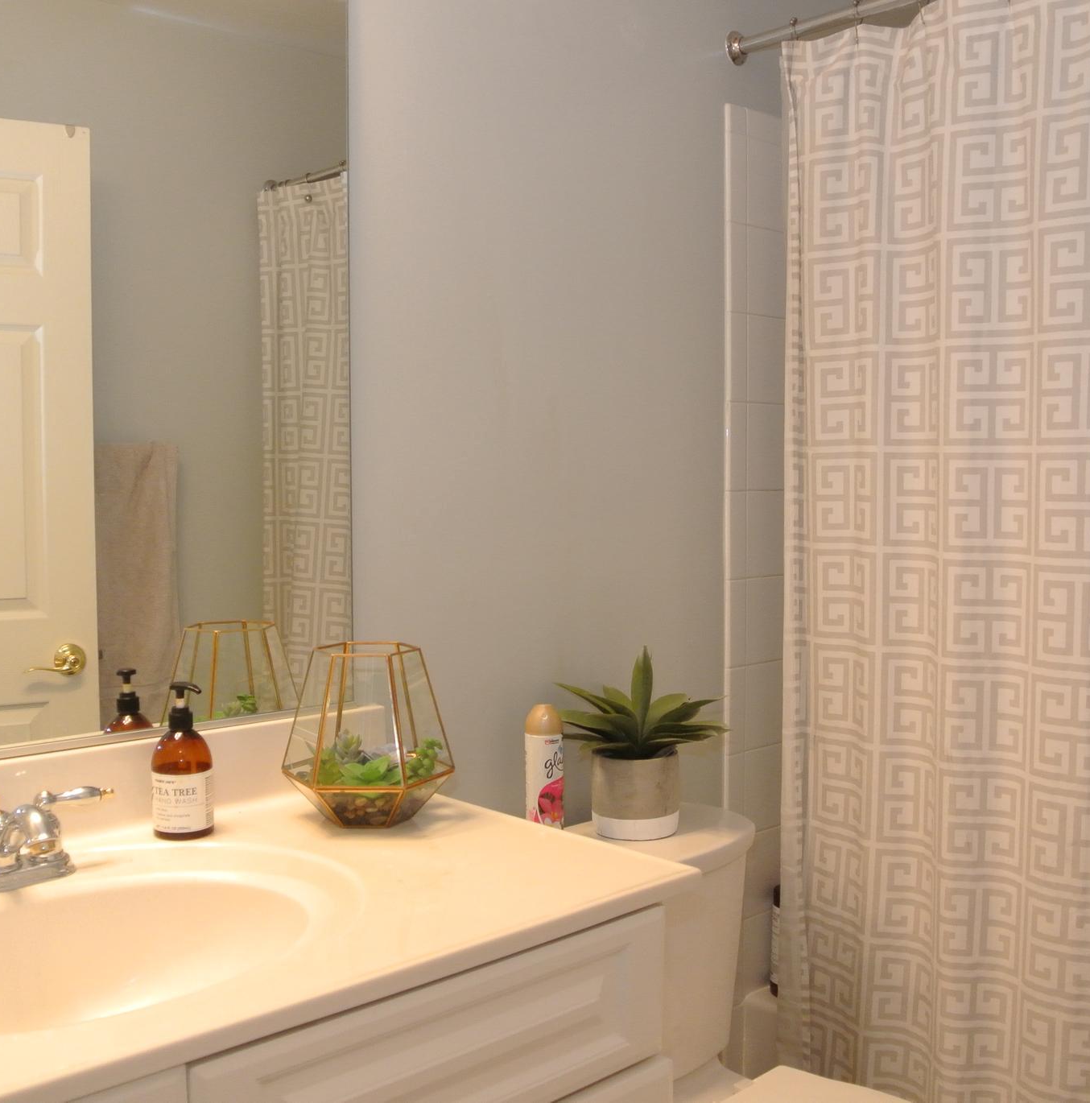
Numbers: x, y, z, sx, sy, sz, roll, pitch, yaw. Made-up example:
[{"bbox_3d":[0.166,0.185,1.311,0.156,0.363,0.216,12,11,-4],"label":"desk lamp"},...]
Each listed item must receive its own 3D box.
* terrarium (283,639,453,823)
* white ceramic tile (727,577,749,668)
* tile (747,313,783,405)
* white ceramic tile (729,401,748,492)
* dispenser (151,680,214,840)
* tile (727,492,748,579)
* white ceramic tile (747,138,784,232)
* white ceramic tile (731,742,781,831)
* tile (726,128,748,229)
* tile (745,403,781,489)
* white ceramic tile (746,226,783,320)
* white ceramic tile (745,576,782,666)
[{"bbox_3d":[-0.208,0.215,1.457,0.203,0.201,0.178,0,3,-1],"label":"terrarium"},{"bbox_3d":[0.328,0.126,2.150,0.057,0.152,0.010,-3,4,-42],"label":"white ceramic tile"},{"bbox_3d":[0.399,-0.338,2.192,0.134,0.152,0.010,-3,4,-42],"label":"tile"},{"bbox_3d":[0.335,-0.185,2.175,0.060,0.153,0.010,-2,4,-43],"label":"white ceramic tile"},{"bbox_3d":[-0.409,0.232,1.398,0.067,0.172,0.067,0,3,0],"label":"dispenser"},{"bbox_3d":[0.336,-0.030,2.183,0.060,0.153,0.010,-2,4,-43],"label":"tile"},{"bbox_3d":[0.408,-0.659,2.224,0.150,0.153,0.010,-2,4,-43],"label":"white ceramic tile"},{"bbox_3d":[0.382,0.431,2.246,0.150,0.153,0.010,-2,4,-43],"label":"white ceramic tile"},{"bbox_3d":[0.325,-0.641,2.110,0.057,0.152,0.010,-3,4,-42],"label":"tile"},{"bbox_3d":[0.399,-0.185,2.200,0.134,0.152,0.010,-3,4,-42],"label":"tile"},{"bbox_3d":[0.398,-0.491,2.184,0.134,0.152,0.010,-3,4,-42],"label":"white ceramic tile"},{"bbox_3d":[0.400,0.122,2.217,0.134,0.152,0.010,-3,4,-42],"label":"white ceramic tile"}]

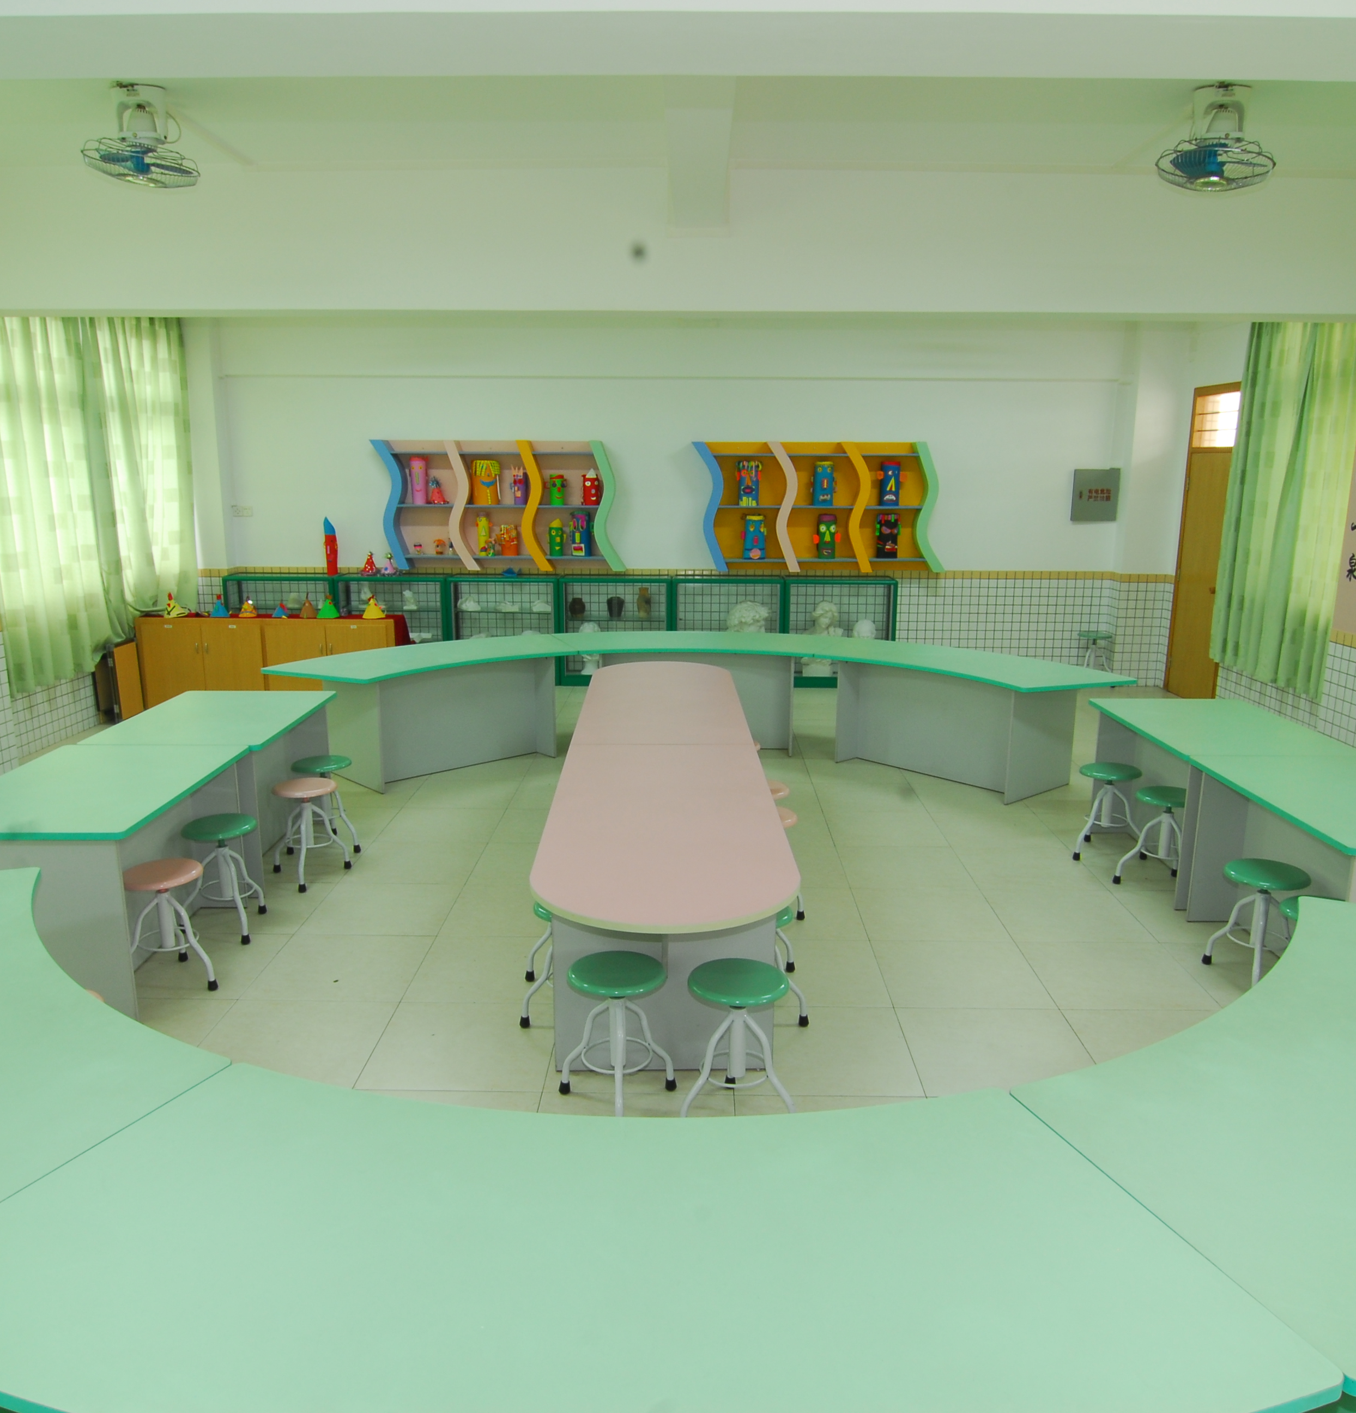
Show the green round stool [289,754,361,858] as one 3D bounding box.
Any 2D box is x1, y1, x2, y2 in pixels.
[{"bbox_3d":[-1.863,0.517,5.584,0.360,0.469,0.360,0,12,0],"label":"green round stool"}]

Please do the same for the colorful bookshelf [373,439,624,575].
[{"bbox_3d":[-1.571,-1.803,9.400,2.220,1.130,0.220,0,13,1],"label":"colorful bookshelf"}]

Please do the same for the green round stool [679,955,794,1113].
[{"bbox_3d":[0.182,1.040,3.216,0.360,0.479,0.360,0,12,0],"label":"green round stool"}]

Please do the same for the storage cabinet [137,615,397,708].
[{"bbox_3d":[-3.176,-0.326,8.390,1.990,0.790,0.370,0,13,1],"label":"storage cabinet"}]

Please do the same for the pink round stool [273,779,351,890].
[{"bbox_3d":[-1.810,0.609,5.164,0.360,0.471,0.360,0,12,0],"label":"pink round stool"}]

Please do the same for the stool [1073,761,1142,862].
[{"bbox_3d":[2.240,0.549,5.517,0.360,0.463,0.360,0,12,1],"label":"stool"}]

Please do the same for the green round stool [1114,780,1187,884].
[{"bbox_3d":[2.344,0.643,5.079,0.360,0.469,0.360,0,12,1],"label":"green round stool"}]

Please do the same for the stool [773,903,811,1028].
[{"bbox_3d":[0.260,0.939,3.704,0.370,0.465,0.370,0,13,1],"label":"stool"}]

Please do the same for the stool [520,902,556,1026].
[{"bbox_3d":[-0.364,0.927,3.750,0.370,0.465,0.370,0,13,1],"label":"stool"}]

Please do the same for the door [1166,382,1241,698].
[{"bbox_3d":[4.580,-1.382,9.143,0.080,2.693,0.979,0,12,1],"label":"door"}]

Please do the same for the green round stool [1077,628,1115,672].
[{"bbox_3d":[3.726,-0.394,9.462,0.370,0.475,0.370,0,13,1],"label":"green round stool"}]

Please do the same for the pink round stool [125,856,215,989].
[{"bbox_3d":[-1.974,0.851,4.078,0.360,0.464,0.360,0,12,0],"label":"pink round stool"}]

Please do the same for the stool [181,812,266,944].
[{"bbox_3d":[-1.958,0.737,4.525,0.370,0.475,0.370,0,13,1],"label":"stool"}]

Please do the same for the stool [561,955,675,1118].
[{"bbox_3d":[-0.185,1.042,3.234,0.375,0.475,0.370,0,13,1],"label":"stool"}]

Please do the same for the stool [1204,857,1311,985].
[{"bbox_3d":[2.272,0.857,4.118,0.360,0.464,0.360,0,12,1],"label":"stool"}]

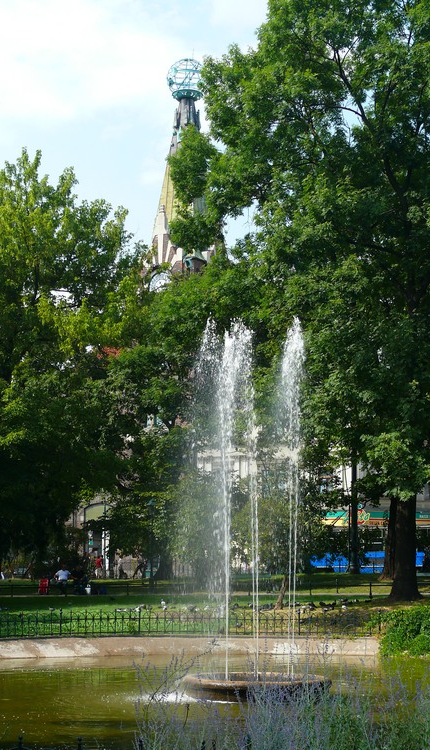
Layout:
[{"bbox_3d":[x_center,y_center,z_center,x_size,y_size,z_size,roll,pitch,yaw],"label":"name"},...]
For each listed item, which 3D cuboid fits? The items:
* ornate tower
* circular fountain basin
[{"bbox_3d":[-2.260,-16.933,108.412,5.200,18.002,5.200,7,-11,-42],"label":"ornate tower"},{"bbox_3d":[0.685,5.112,22.003,2.430,0.340,2.430,0,-8,0],"label":"circular fountain basin"}]

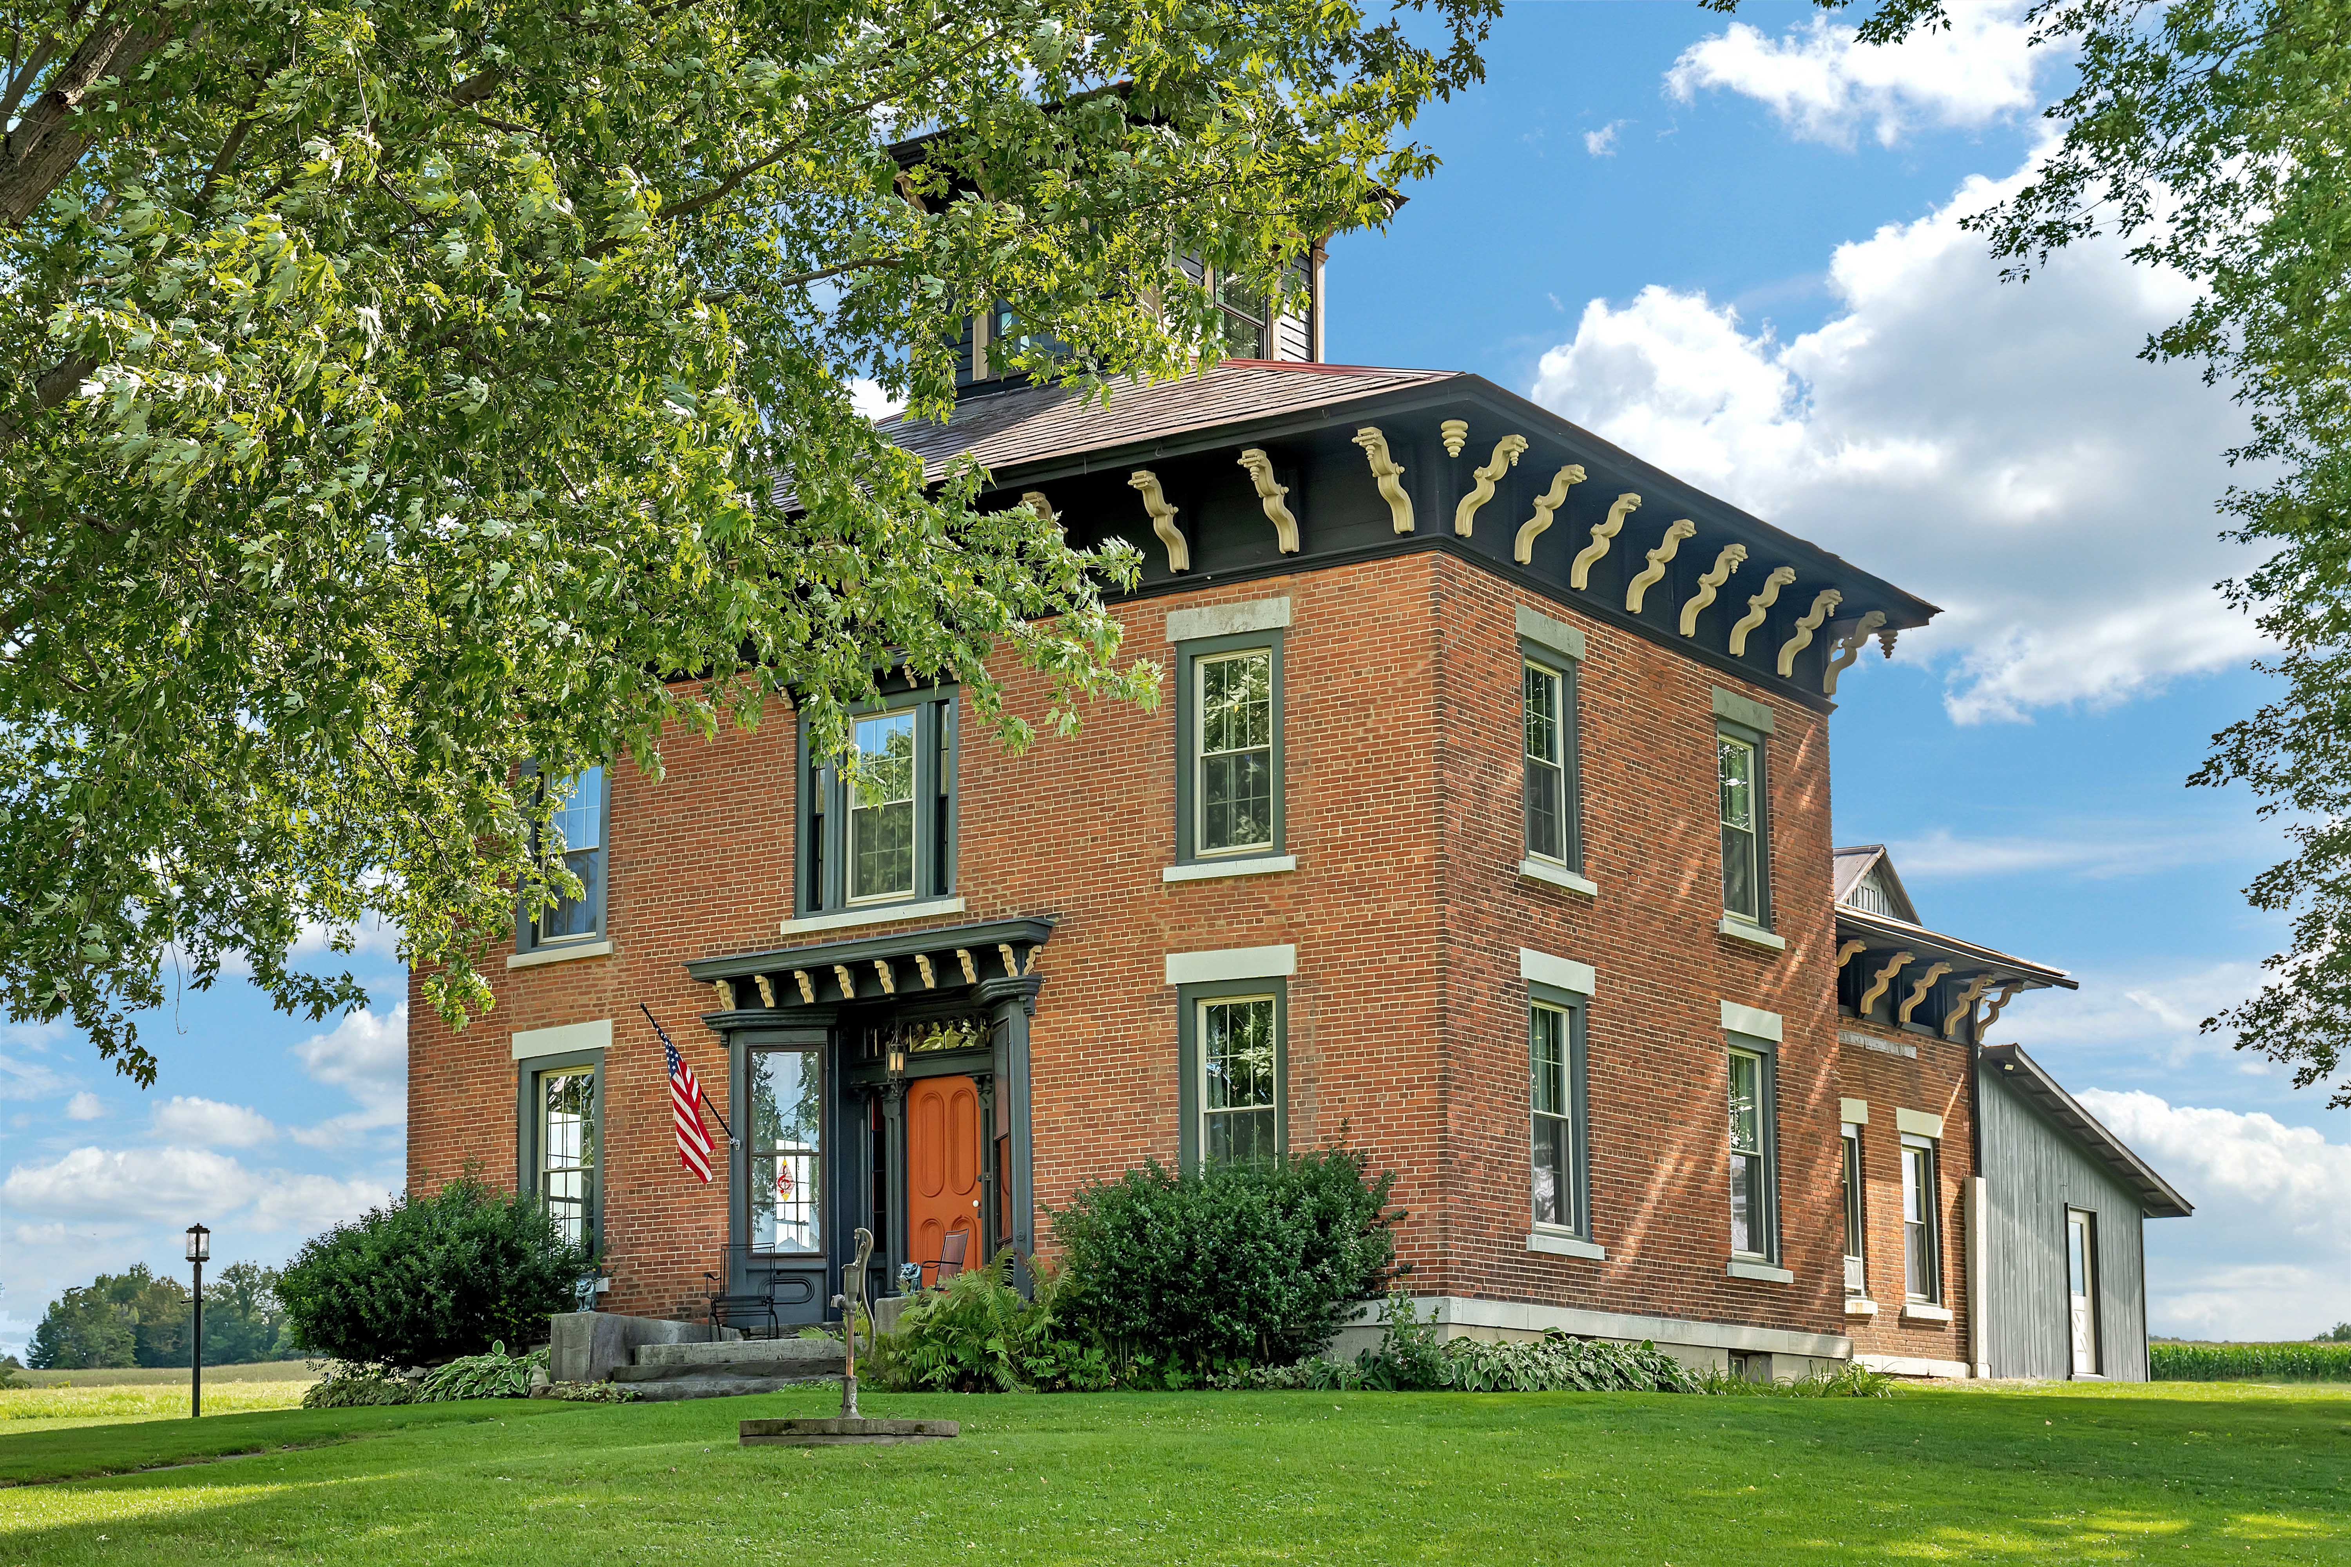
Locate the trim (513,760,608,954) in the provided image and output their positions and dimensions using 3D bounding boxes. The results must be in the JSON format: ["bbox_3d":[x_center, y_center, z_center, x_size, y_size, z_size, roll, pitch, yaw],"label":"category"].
[{"bbox_3d":[-6.285,0.728,37.790,1.260,2.030,0.130,-8,-14,34],"label":"trim"}]

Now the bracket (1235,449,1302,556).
[{"bbox_3d":[0.861,-2.510,32.808,0.270,0.830,0.670,-8,-14,34],"label":"bracket"}]

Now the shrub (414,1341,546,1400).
[{"bbox_3d":[-6.394,5.406,33.644,1.330,0.520,1.000,-8,-14,34],"label":"shrub"}]

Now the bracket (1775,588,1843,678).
[{"bbox_3d":[6.536,-1.554,37.720,0.650,0.800,0.170,-8,-14,34],"label":"bracket"}]

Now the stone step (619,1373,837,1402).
[{"bbox_3d":[-3.795,5.307,31.913,2.500,0.180,0.500,-8,-14,34],"label":"stone step"}]

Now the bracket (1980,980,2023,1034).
[{"bbox_3d":[10.588,2.945,46.957,0.650,0.700,0.170,-8,-14,34],"label":"bracket"}]

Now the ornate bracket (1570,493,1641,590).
[{"bbox_3d":[4.016,-2.225,33.974,0.680,0.830,0.270,-8,-14,34],"label":"ornate bracket"}]

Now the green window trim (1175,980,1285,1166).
[{"bbox_3d":[0.553,2.888,32.637,1.210,2.220,0.150,-8,-14,34],"label":"green window trim"}]

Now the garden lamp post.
[{"bbox_3d":[-10.247,5.629,38.300,0.260,2.080,0.260,-8,-14,34],"label":"garden lamp post"}]

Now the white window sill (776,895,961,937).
[{"bbox_3d":[-2.918,1.316,35.754,2.310,0.130,0.170,-7,-12,34],"label":"white window sill"}]

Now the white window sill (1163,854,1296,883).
[{"bbox_3d":[0.532,0.790,33.007,1.435,0.123,0.160,-8,-14,34],"label":"white window sill"}]

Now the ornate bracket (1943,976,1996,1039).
[{"bbox_3d":[9.920,2.793,45.728,0.660,0.680,0.190,-7,-12,34],"label":"ornate bracket"}]

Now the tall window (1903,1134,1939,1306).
[{"bbox_3d":[9.145,5.340,44.844,0.130,2.050,1.050,-8,-14,34],"label":"tall window"}]

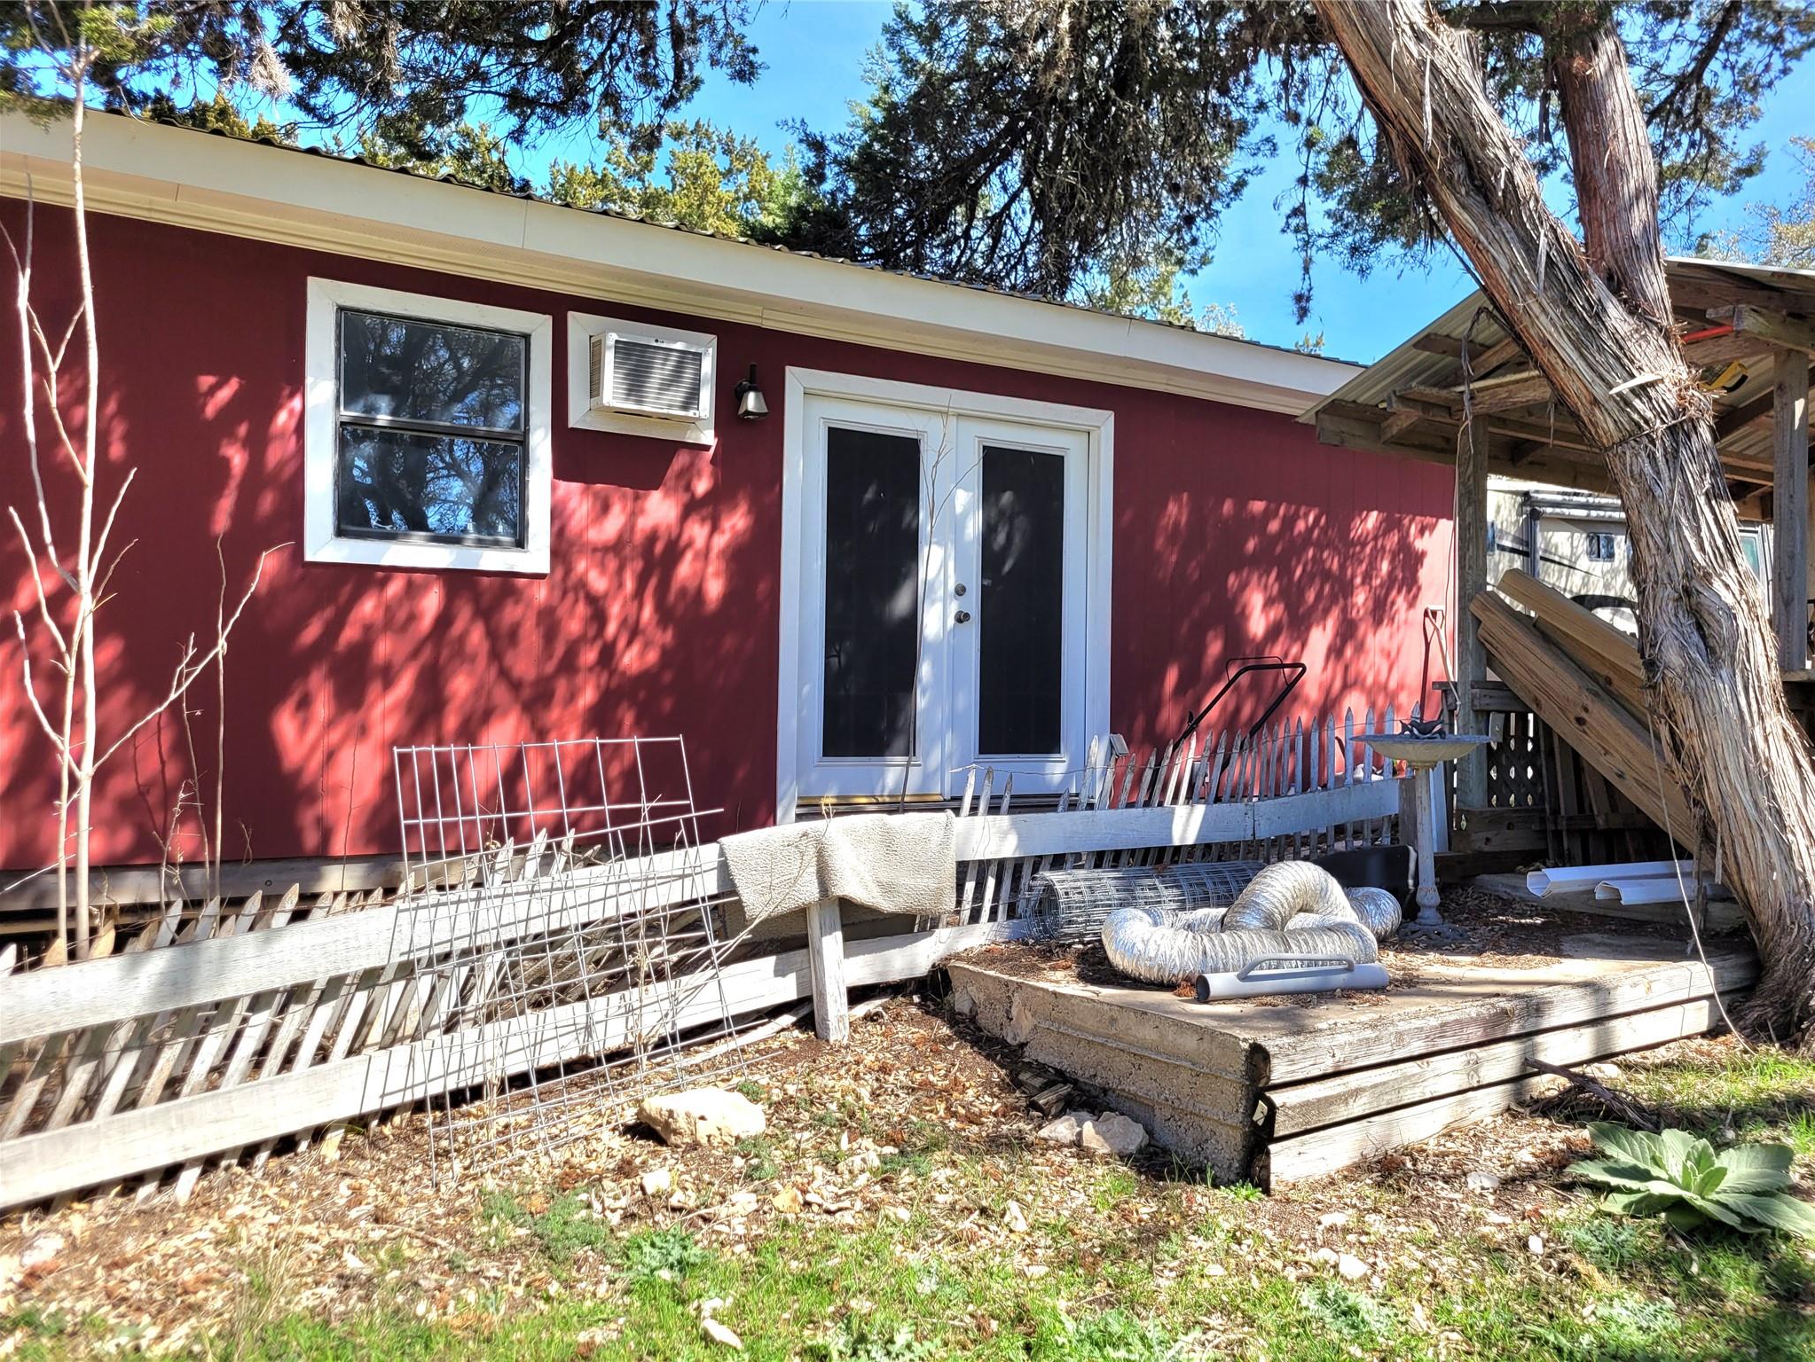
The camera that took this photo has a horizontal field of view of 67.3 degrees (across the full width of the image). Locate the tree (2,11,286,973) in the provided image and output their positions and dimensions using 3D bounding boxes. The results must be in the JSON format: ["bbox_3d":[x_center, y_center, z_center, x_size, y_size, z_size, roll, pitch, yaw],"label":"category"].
[{"bbox_3d":[-2.460,-0.463,4.400,0.900,3.650,0.700,1,-1,-31],"label":"tree"}]

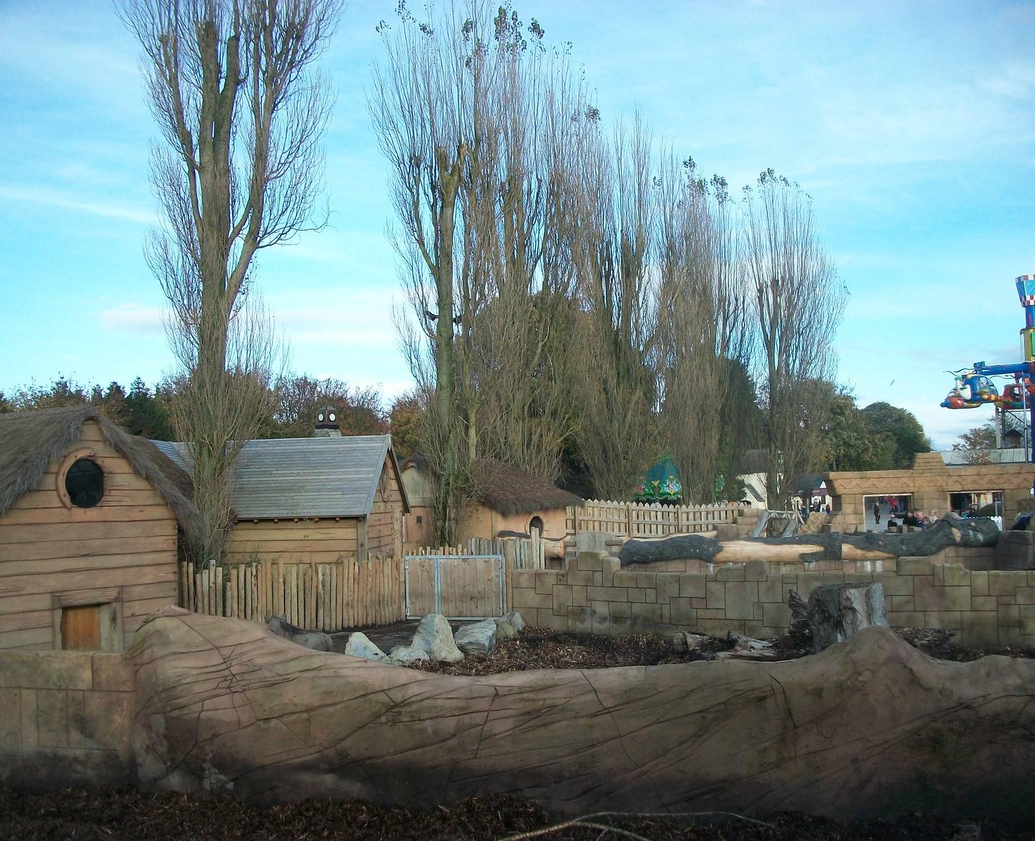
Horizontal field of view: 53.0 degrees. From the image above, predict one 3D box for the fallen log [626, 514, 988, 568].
[{"bbox_3d":[5.054,2.146,18.600,6.550,0.820,0.650,-2,-4,13],"label":"fallen log"}]

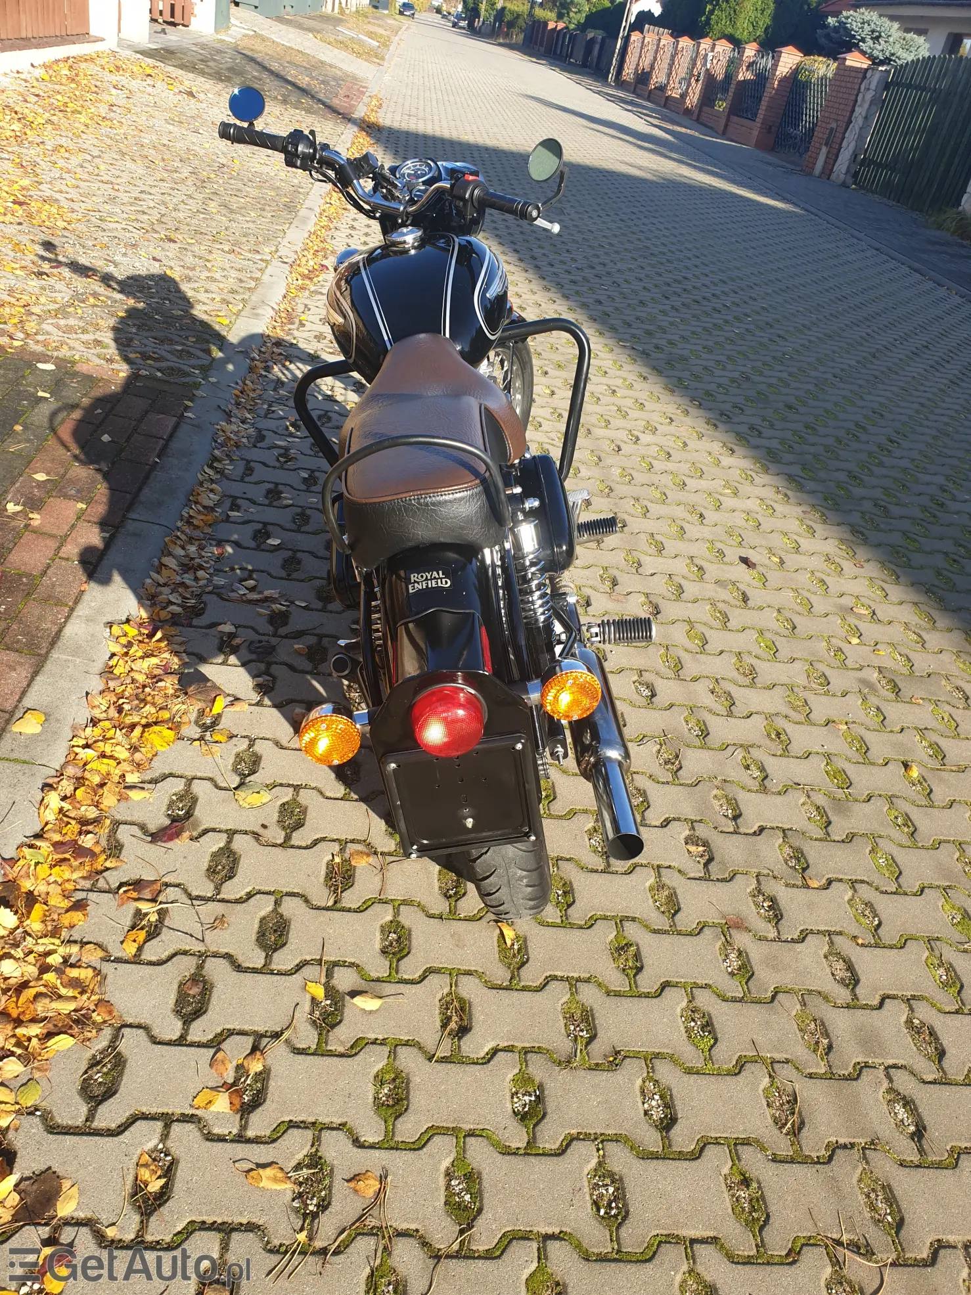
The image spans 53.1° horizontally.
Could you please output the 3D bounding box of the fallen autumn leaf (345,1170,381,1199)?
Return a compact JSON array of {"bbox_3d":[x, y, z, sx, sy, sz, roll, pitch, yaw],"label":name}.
[{"bbox_3d":[-0.163,0.715,1.299,0.045,0.012,0.037,7,33,-6],"label":"fallen autumn leaf"}]

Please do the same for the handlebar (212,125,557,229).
[{"bbox_3d":[-0.213,-0.948,1.995,0.770,0.125,0.200,23,35,20],"label":"handlebar"}]

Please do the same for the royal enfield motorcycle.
[{"bbox_3d":[-0.111,-0.432,2.010,0.845,1.220,2.130,-2,34,-2],"label":"royal enfield motorcycle"}]

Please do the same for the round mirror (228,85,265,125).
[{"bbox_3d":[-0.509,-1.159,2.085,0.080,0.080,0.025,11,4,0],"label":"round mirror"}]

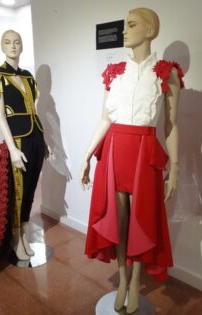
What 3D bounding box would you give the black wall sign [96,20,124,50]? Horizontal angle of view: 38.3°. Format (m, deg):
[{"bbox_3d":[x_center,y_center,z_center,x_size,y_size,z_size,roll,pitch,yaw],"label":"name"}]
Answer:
[{"bbox_3d":[0.071,-0.966,2.313,0.293,0.197,0.010,12,17,43],"label":"black wall sign"}]

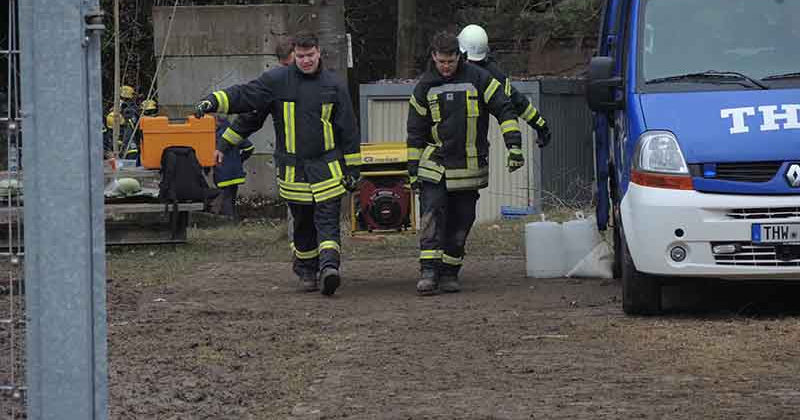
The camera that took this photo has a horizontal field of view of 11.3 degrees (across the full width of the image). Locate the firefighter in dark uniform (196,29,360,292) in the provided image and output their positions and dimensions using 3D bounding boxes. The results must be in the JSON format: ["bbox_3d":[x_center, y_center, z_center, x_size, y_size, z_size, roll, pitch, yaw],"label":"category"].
[{"bbox_3d":[-0.832,-0.315,27.700,1.120,1.810,0.580,0,1,0],"label":"firefighter in dark uniform"}]

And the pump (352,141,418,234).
[{"bbox_3d":[-0.108,-0.143,28.150,0.460,0.640,0.750,0,1,-1],"label":"pump"}]

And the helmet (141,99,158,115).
[{"bbox_3d":[-3.283,-1.343,53.000,0.240,0.220,0.270,0,1,0],"label":"helmet"}]

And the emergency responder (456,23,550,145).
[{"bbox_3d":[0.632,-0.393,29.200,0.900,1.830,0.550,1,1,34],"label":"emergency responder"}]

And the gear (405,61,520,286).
[{"bbox_3d":[0.440,-0.270,27.600,0.770,1.550,0.480,0,1,-5],"label":"gear"}]

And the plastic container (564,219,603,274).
[{"bbox_3d":[1.343,0.287,30.100,0.280,0.420,0.290,0,1,0],"label":"plastic container"}]

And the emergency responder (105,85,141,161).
[{"bbox_3d":[-3.637,-0.780,53.000,0.580,1.740,0.480,0,1,-6],"label":"emergency responder"}]

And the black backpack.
[{"bbox_3d":[-2.015,-0.334,38.000,0.460,0.520,0.300,0,1,-6],"label":"black backpack"}]

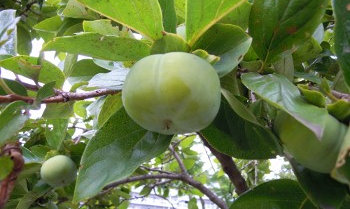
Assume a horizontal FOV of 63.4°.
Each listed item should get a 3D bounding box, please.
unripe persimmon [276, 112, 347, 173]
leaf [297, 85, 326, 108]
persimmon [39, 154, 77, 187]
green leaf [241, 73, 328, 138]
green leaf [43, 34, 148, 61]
[{"bbox_3d":[0.108,0.027,0.225,0.062,0.054,0.062,17,-18,5],"label":"unripe persimmon"},{"bbox_3d":[0.111,-0.006,0.230,0.025,0.014,0.020,6,-19,20],"label":"leaf"},{"bbox_3d":[-0.192,0.111,0.470,0.060,0.052,0.060,-10,-27,-5],"label":"persimmon"},{"bbox_3d":[0.076,0.001,0.198,0.073,0.036,0.014,42,-41,2],"label":"green leaf"},{"bbox_3d":[-0.061,-0.045,0.222,0.088,0.014,0.042,1,-24,-3],"label":"green leaf"}]

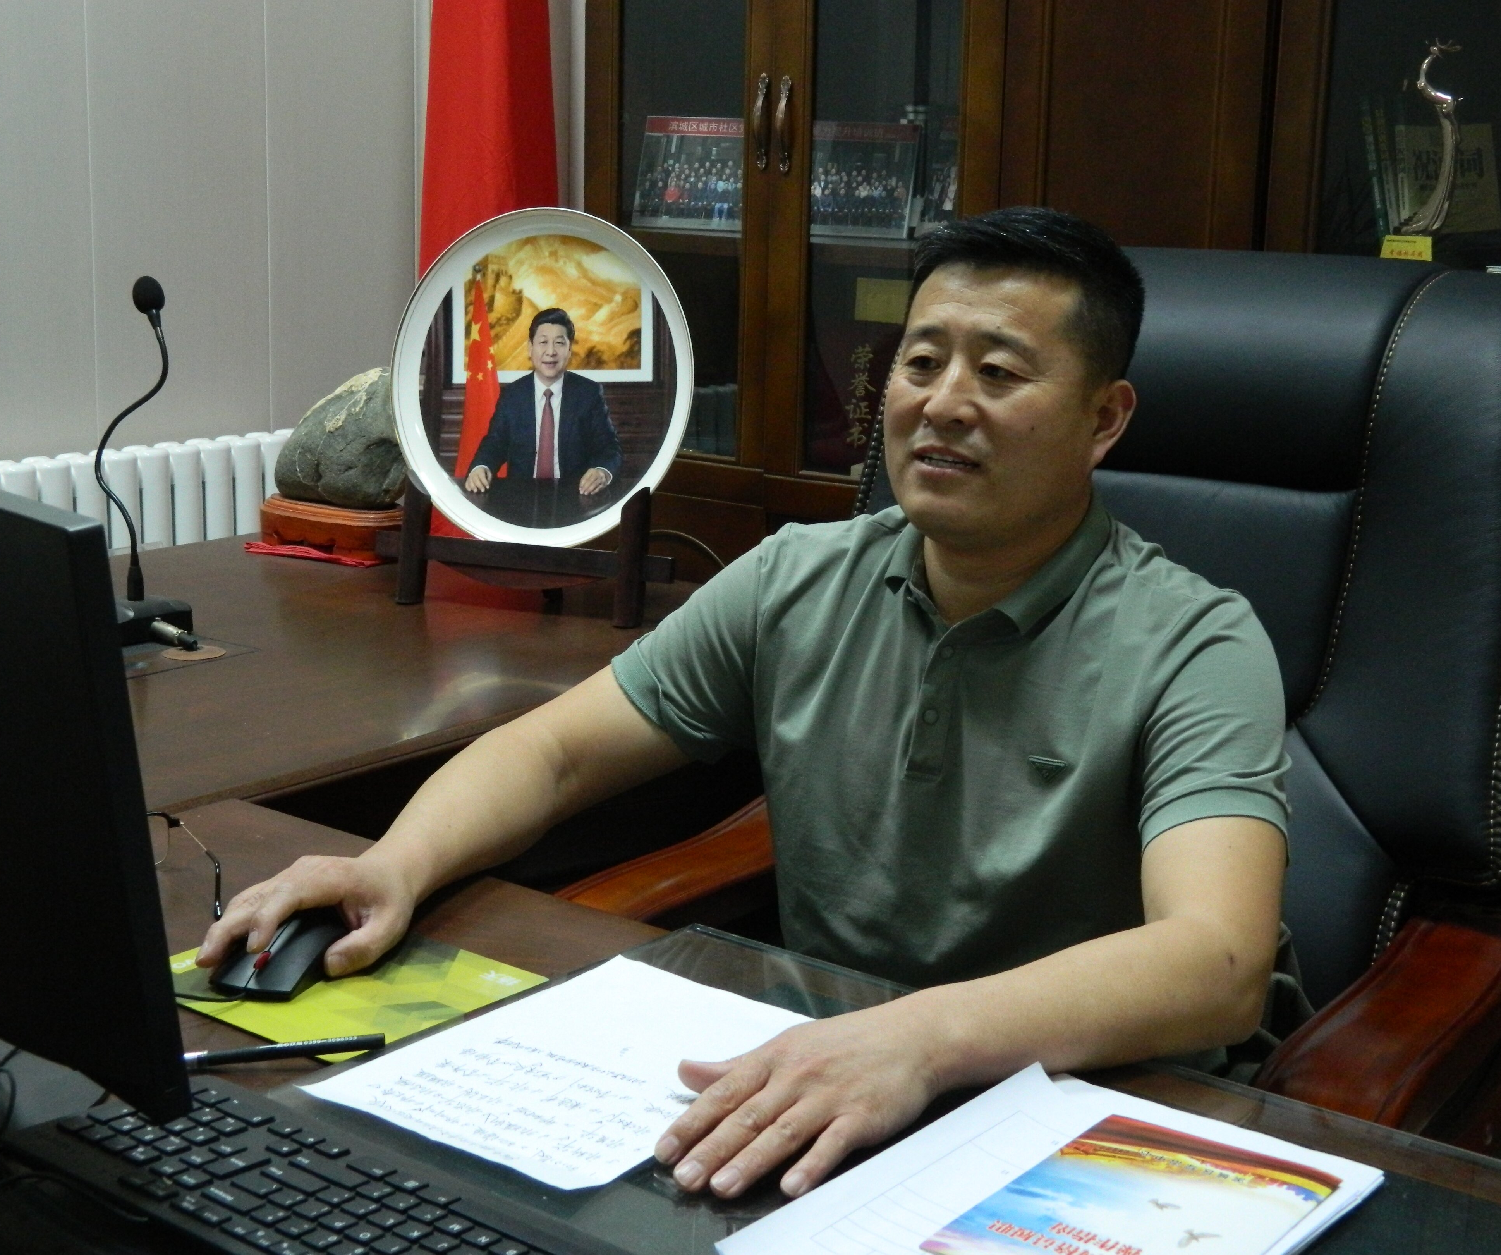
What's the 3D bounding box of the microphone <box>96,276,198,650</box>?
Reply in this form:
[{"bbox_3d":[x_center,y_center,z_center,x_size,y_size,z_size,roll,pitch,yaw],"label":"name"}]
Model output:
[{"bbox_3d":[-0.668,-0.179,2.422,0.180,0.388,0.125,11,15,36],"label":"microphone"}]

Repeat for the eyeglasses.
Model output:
[{"bbox_3d":[-0.466,0.179,1.654,0.140,0.040,0.145,-4,14,-26],"label":"eyeglasses"}]

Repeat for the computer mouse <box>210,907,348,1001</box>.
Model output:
[{"bbox_3d":[-0.309,0.212,1.517,0.061,0.037,0.112,5,13,14],"label":"computer mouse"}]

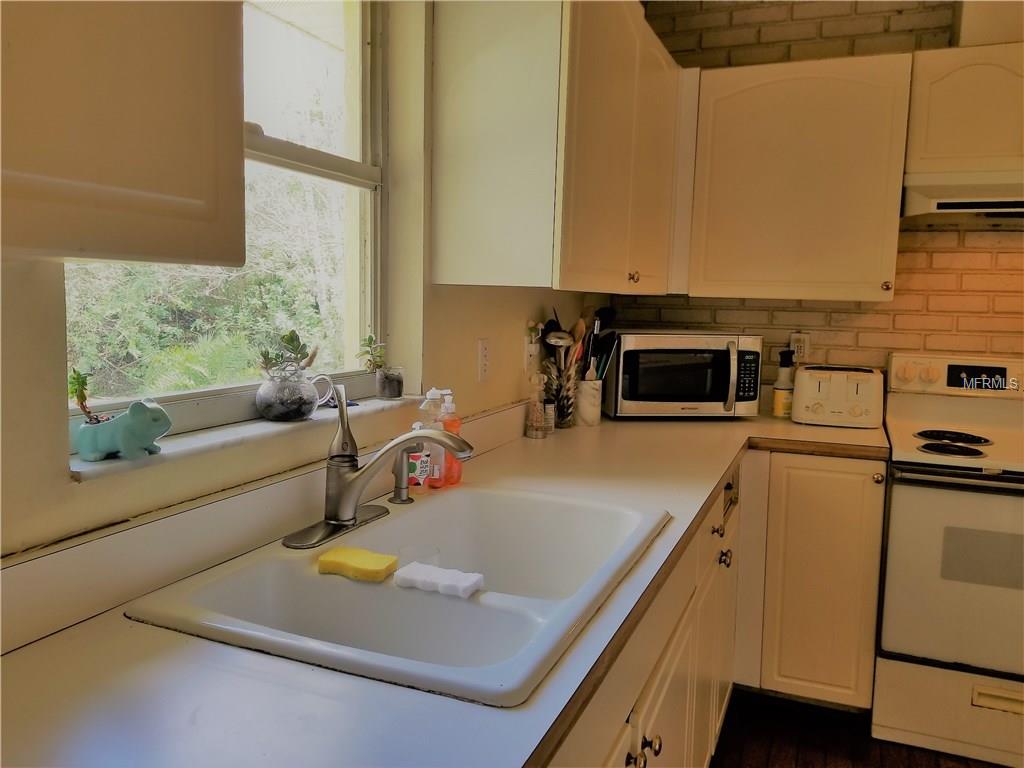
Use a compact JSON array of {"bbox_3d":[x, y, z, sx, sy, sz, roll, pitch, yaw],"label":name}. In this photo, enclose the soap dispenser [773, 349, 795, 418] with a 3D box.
[{"bbox_3d":[1.021,-0.004,2.876,0.076,0.250,0.066,4,7,22],"label":"soap dispenser"}]

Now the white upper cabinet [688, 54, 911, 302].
[{"bbox_3d":[1.002,-0.681,2.713,0.655,0.772,0.330,4,7,22],"label":"white upper cabinet"}]

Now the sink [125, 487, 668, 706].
[{"bbox_3d":[-0.089,0.361,1.265,0.560,0.200,0.810,4,7,22],"label":"sink"}]

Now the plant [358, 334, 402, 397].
[{"bbox_3d":[-0.288,-0.040,1.740,0.088,0.138,0.068,4,7,22],"label":"plant"}]

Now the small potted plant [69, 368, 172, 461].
[{"bbox_3d":[-0.529,0.040,1.048,0.120,0.120,0.075,-1,7,-17],"label":"small potted plant"}]

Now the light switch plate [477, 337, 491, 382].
[{"bbox_3d":[-0.078,-0.067,2.095,0.008,0.118,0.070,4,7,22],"label":"light switch plate"}]

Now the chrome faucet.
[{"bbox_3d":[-0.217,0.134,1.292,0.270,0.248,0.250,4,7,22],"label":"chrome faucet"}]

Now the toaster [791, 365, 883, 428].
[{"bbox_3d":[1.172,0.042,2.763,0.290,0.188,0.220,4,7,22],"label":"toaster"}]

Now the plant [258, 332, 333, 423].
[{"bbox_3d":[-0.391,-0.013,1.394,0.132,0.155,0.112,-1,6,-16],"label":"plant"}]

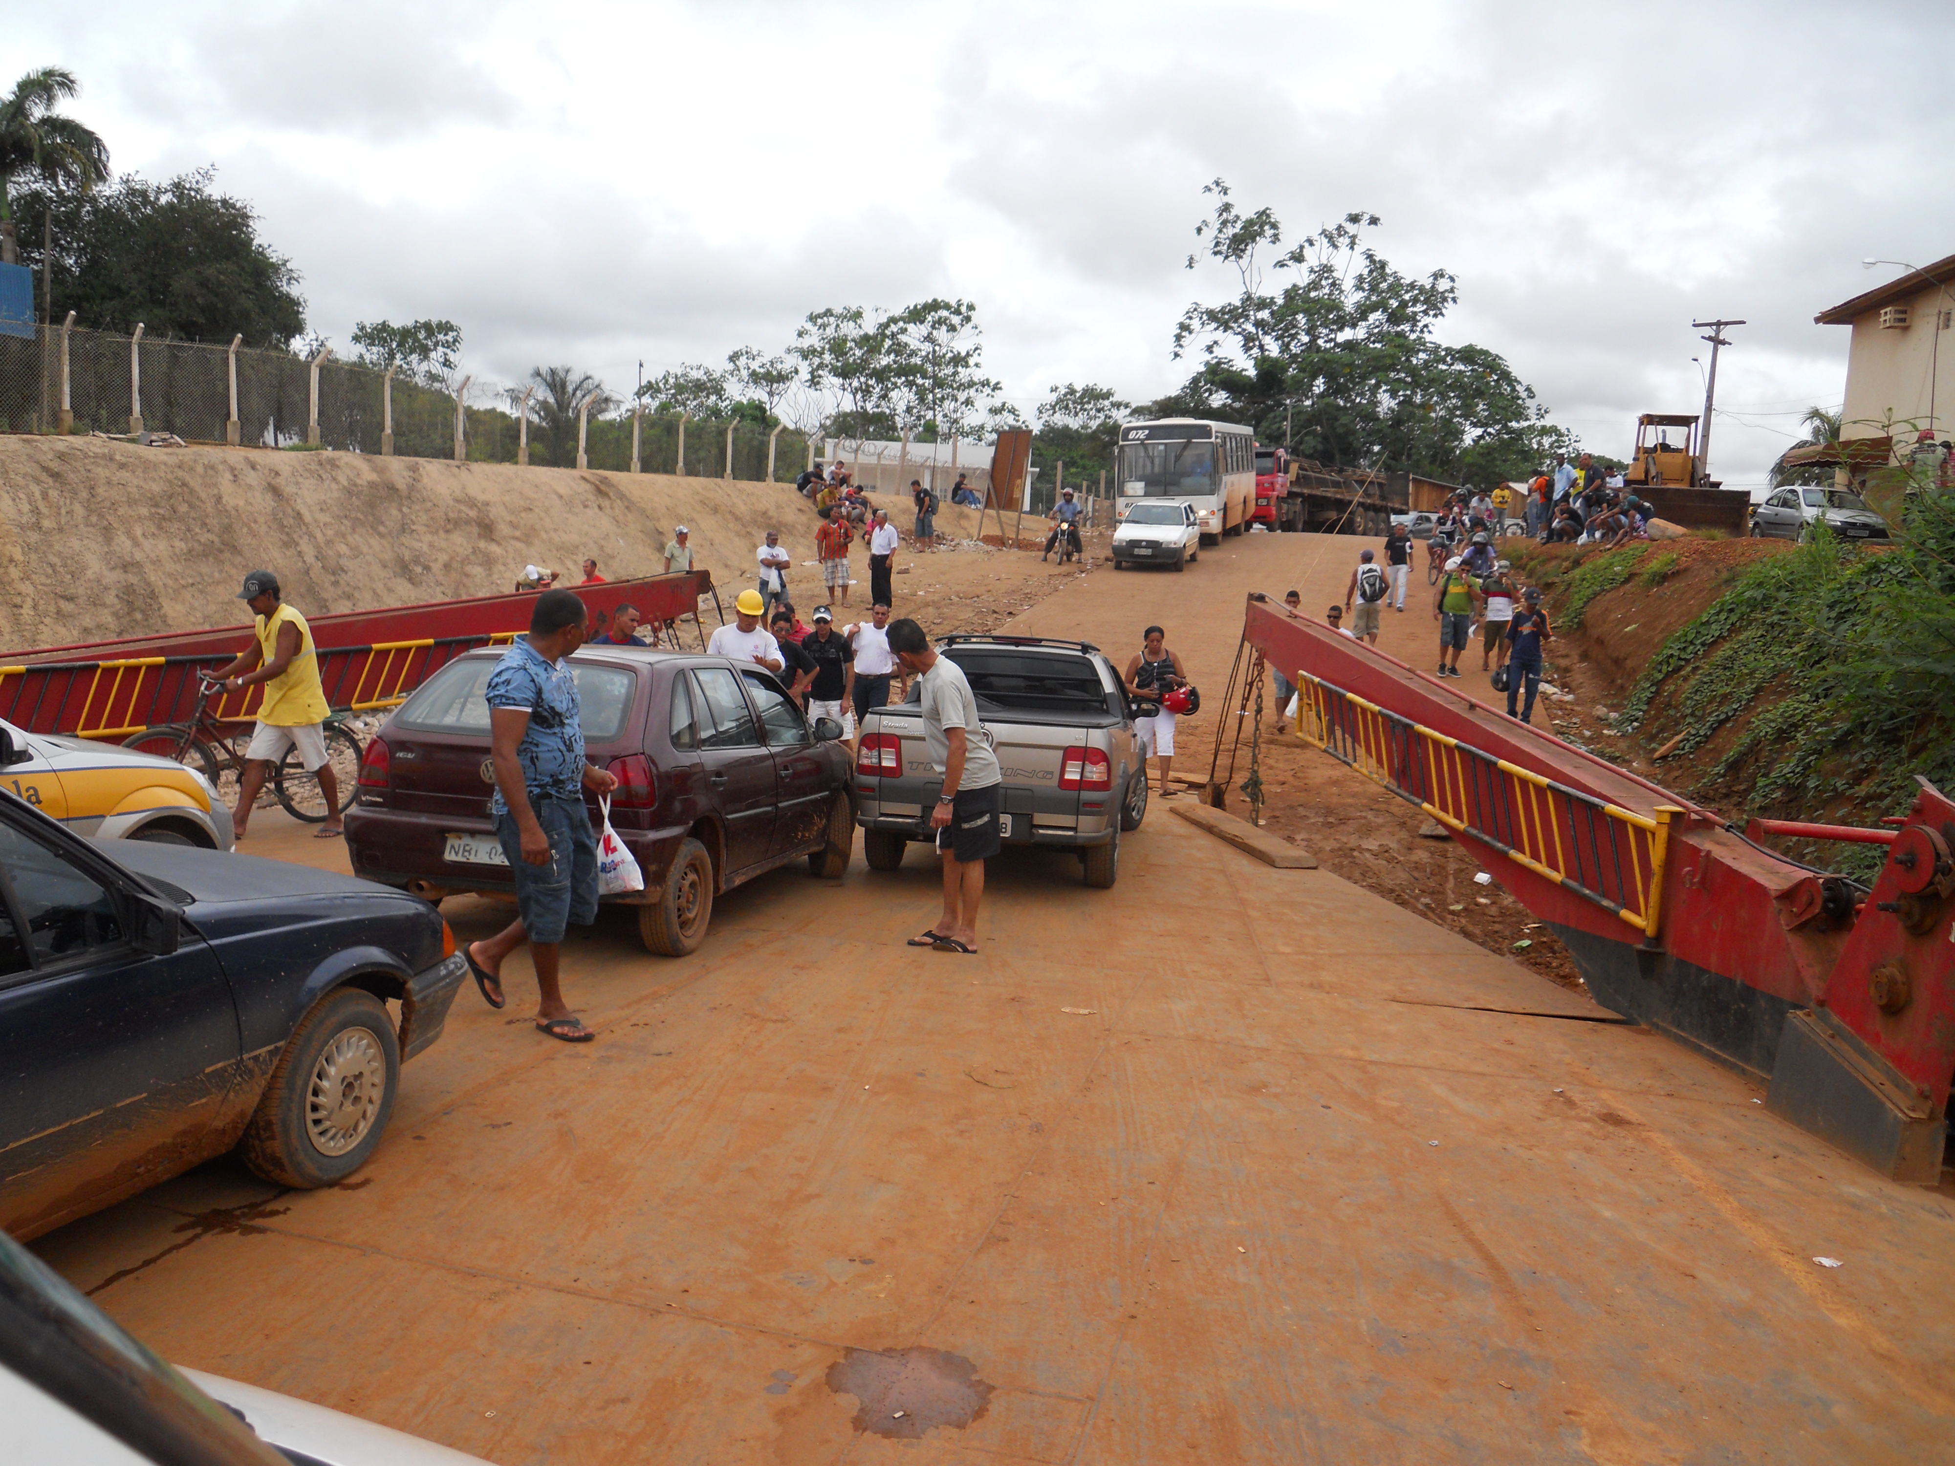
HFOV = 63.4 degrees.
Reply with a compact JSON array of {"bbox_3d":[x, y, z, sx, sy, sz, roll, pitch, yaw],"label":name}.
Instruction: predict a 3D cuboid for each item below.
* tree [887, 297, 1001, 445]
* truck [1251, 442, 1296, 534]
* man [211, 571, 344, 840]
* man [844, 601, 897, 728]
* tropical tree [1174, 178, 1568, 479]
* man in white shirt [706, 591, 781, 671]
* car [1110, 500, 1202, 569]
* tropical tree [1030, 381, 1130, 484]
[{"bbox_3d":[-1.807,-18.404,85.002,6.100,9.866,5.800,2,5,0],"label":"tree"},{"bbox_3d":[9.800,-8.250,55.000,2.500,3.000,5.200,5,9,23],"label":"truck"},{"bbox_3d":[-4.520,-0.180,10.200,0.700,1.710,0.560,-5,10,-40],"label":"man"},{"bbox_3d":[-0.990,-0.370,15.000,0.550,1.730,0.360,2,8,-2],"label":"man"},{"bbox_3d":[16.600,-16.000,68.000,15.500,13.600,12.000,4,8,14],"label":"tropical tree"},{"bbox_3d":[-1.743,-0.196,11.780,0.550,1.730,0.380,1,5,-9],"label":"man in white shirt"},{"bbox_3d":[4.042,-4.450,35.268,1.560,1.440,3.690,4,13,15],"label":"car"},{"bbox_3d":[5.250,-14.600,80.000,5.000,6.200,4.800,2,8,0],"label":"tropical tree"}]

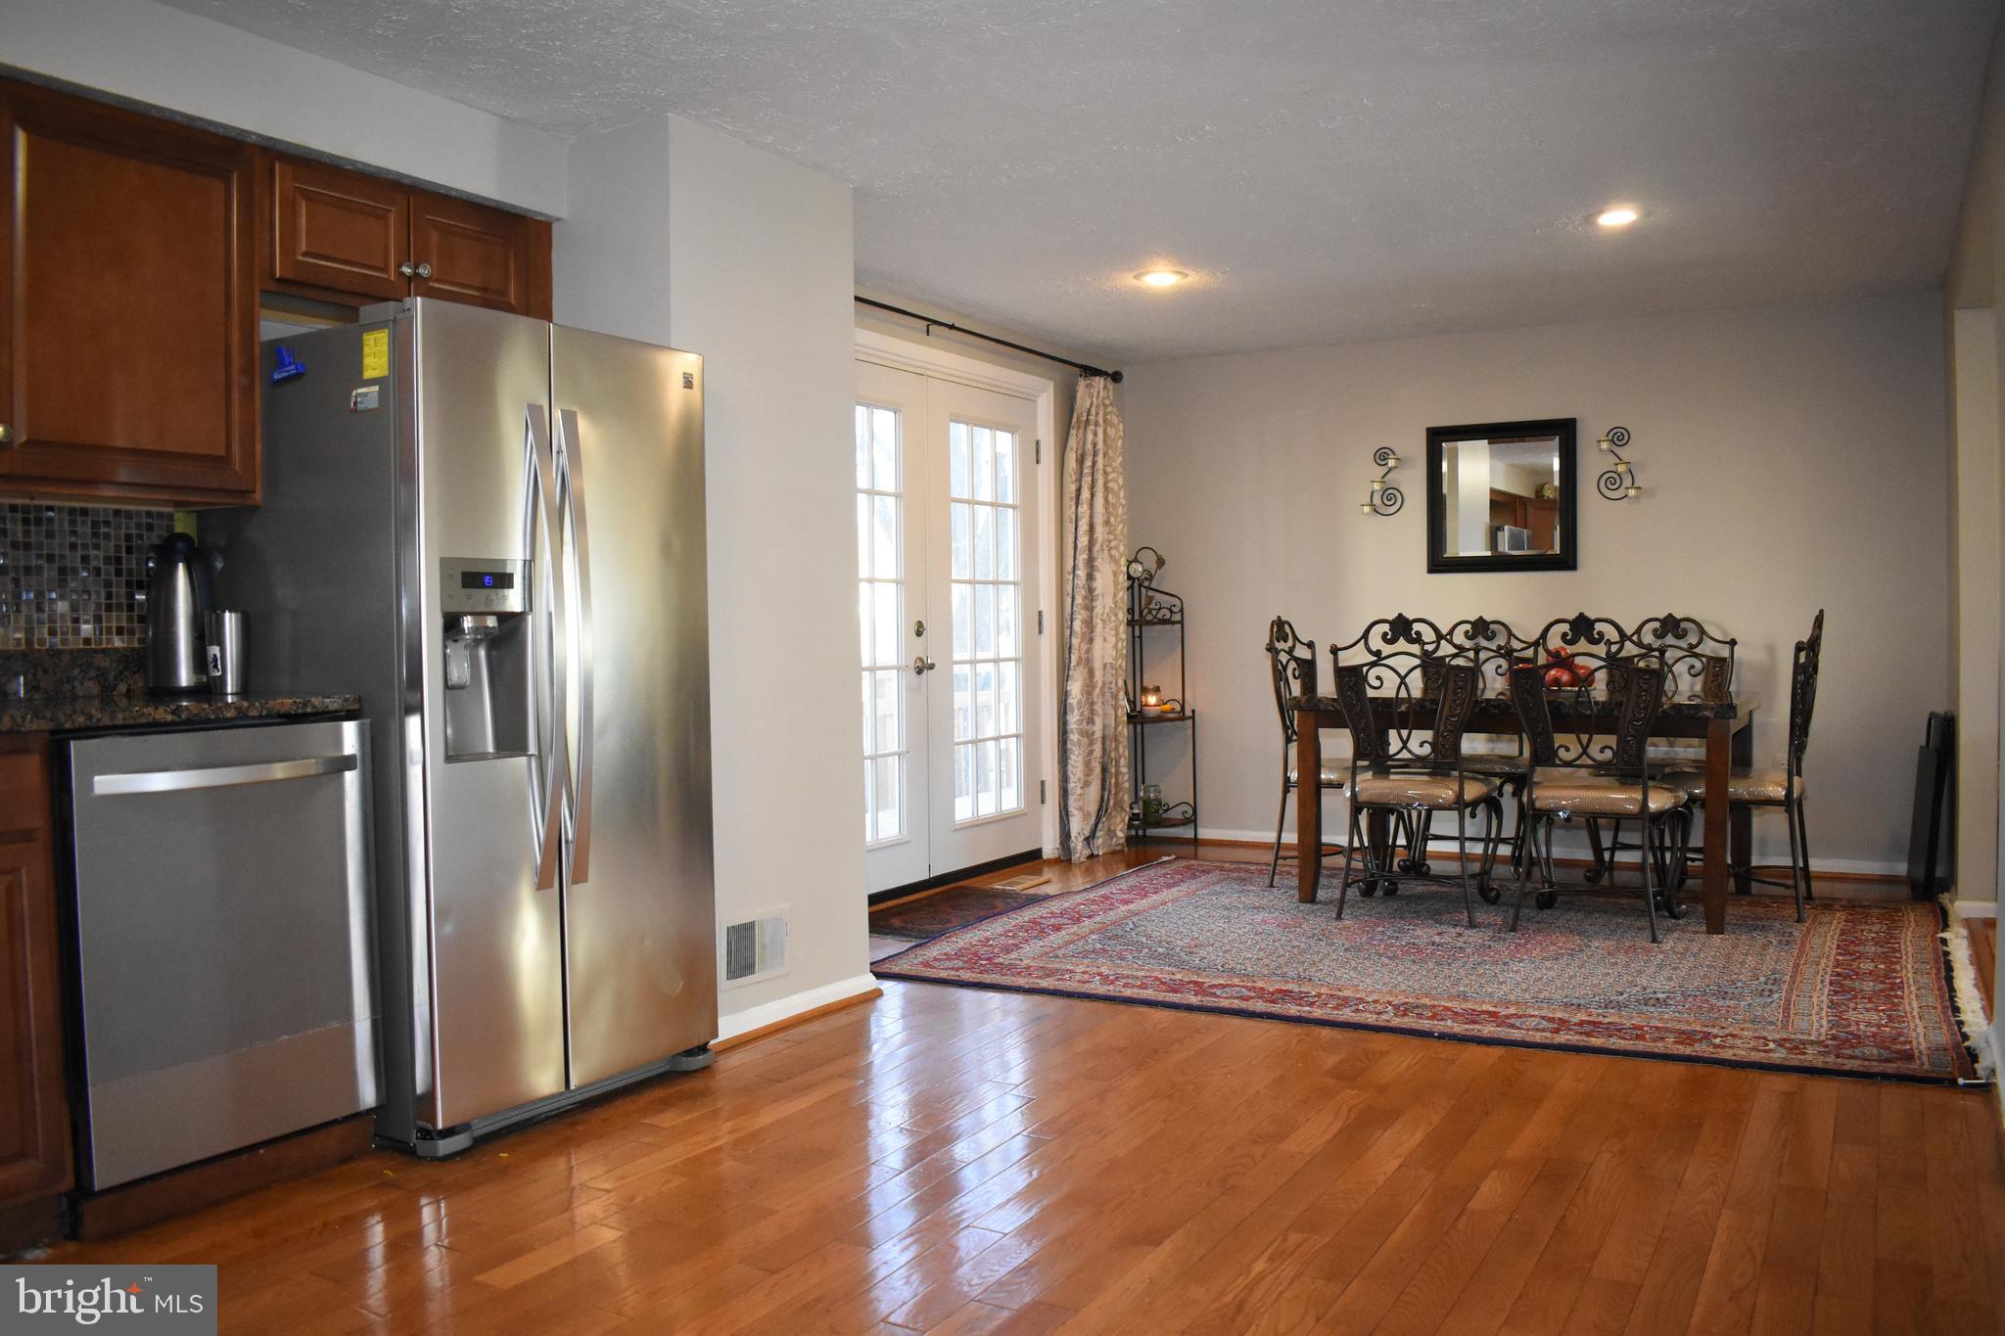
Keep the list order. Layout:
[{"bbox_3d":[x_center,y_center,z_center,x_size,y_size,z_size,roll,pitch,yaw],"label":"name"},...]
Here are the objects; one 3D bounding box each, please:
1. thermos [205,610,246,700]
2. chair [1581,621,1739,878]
[{"bbox_3d":[-1.470,-0.025,2.833,0.078,0.165,0.078,0,2,31],"label":"thermos"},{"bbox_3d":[2.669,0.327,6.067,0.507,1.089,0.490,0,2,31],"label":"chair"}]

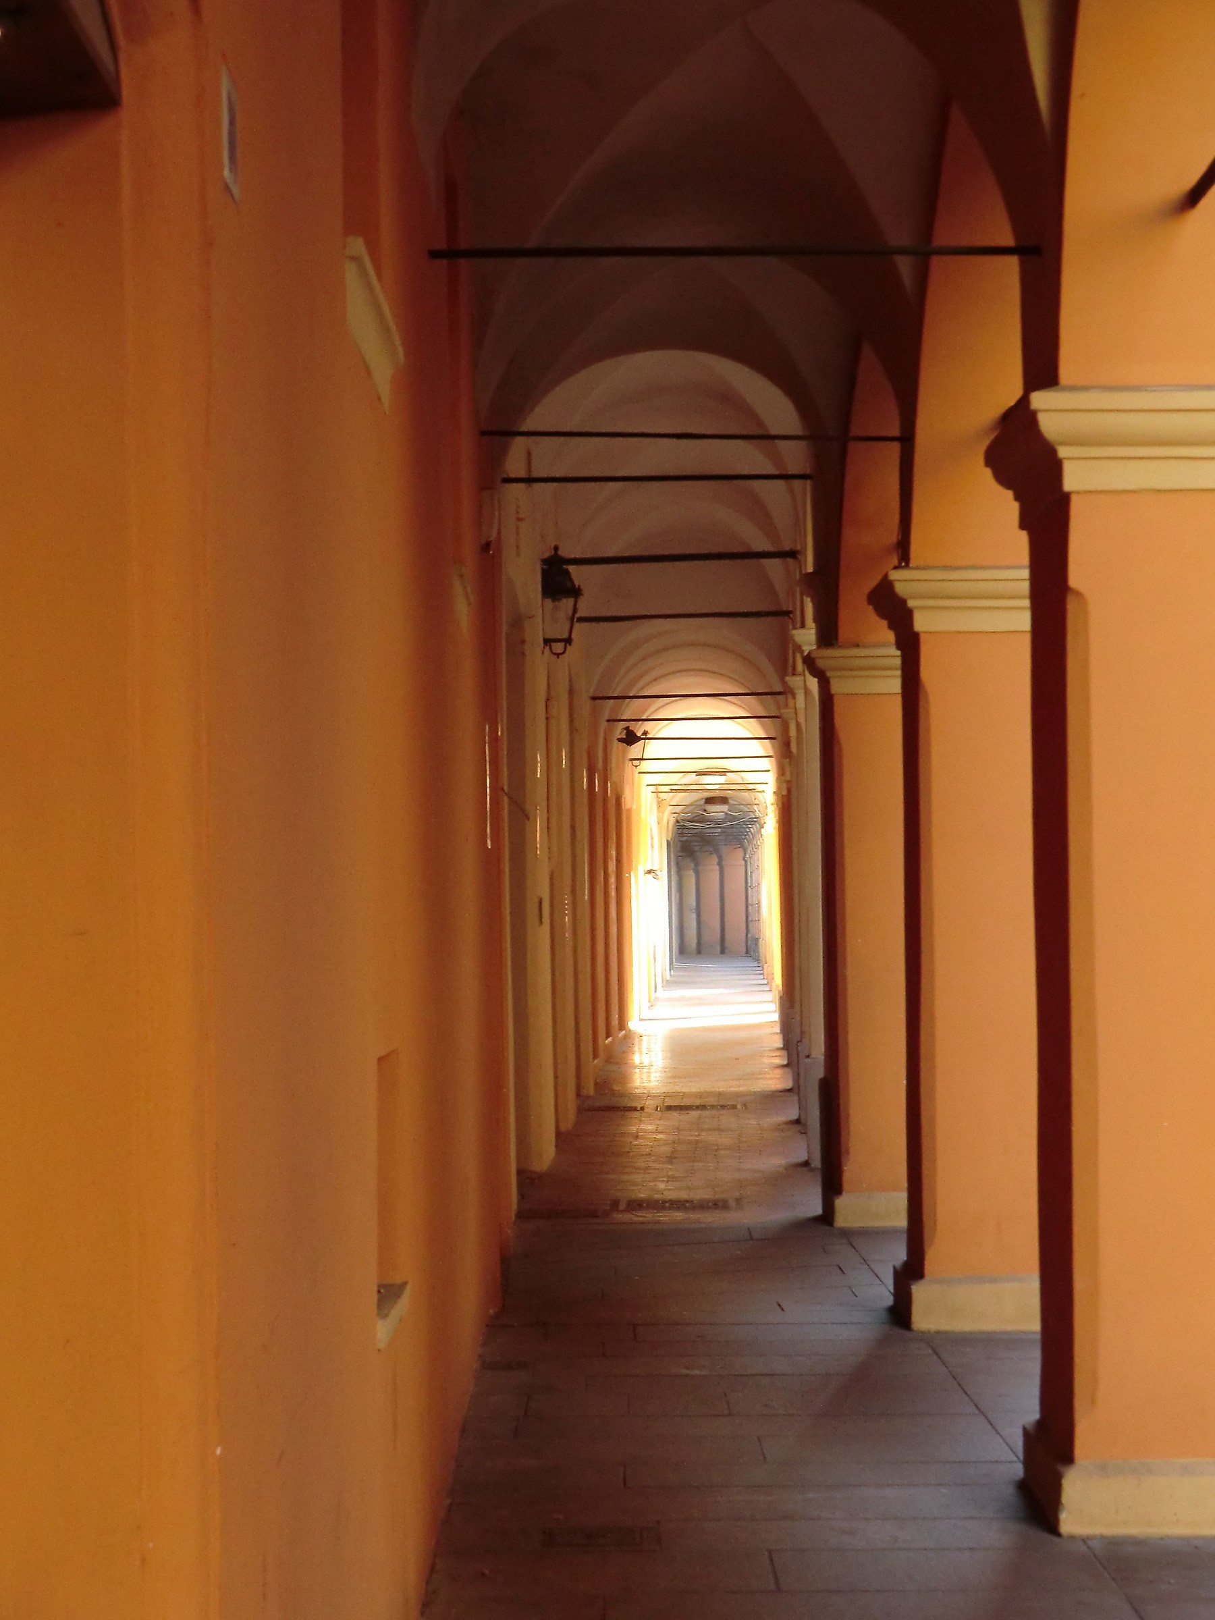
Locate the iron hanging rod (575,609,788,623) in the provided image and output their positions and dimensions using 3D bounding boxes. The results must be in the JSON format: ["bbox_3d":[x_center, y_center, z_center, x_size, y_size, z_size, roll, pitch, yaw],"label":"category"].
[{"bbox_3d":[0.595,-1.485,27.315,1.658,0.044,0.044,-2,-2,2],"label":"iron hanging rod"}]

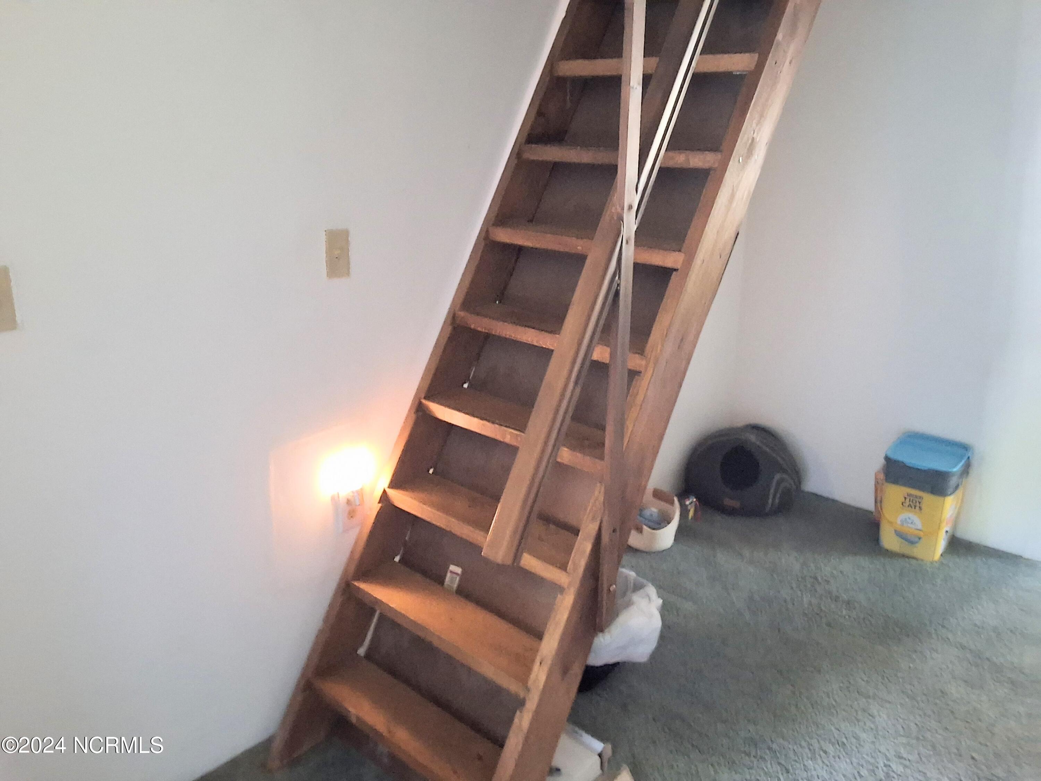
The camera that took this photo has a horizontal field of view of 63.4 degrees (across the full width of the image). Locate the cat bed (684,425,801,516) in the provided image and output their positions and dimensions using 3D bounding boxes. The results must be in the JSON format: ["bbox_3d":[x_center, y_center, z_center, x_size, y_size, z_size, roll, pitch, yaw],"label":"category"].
[{"bbox_3d":[0.964,0.334,3.511,0.430,0.310,0.430,12,21,33],"label":"cat bed"}]

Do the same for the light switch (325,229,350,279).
[{"bbox_3d":[-0.439,-0.329,2.026,0.018,0.115,0.070,16,24,40],"label":"light switch"}]

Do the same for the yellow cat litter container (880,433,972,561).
[{"bbox_3d":[1.513,0.407,3.177,0.248,0.382,0.320,14,22,36],"label":"yellow cat litter container"}]

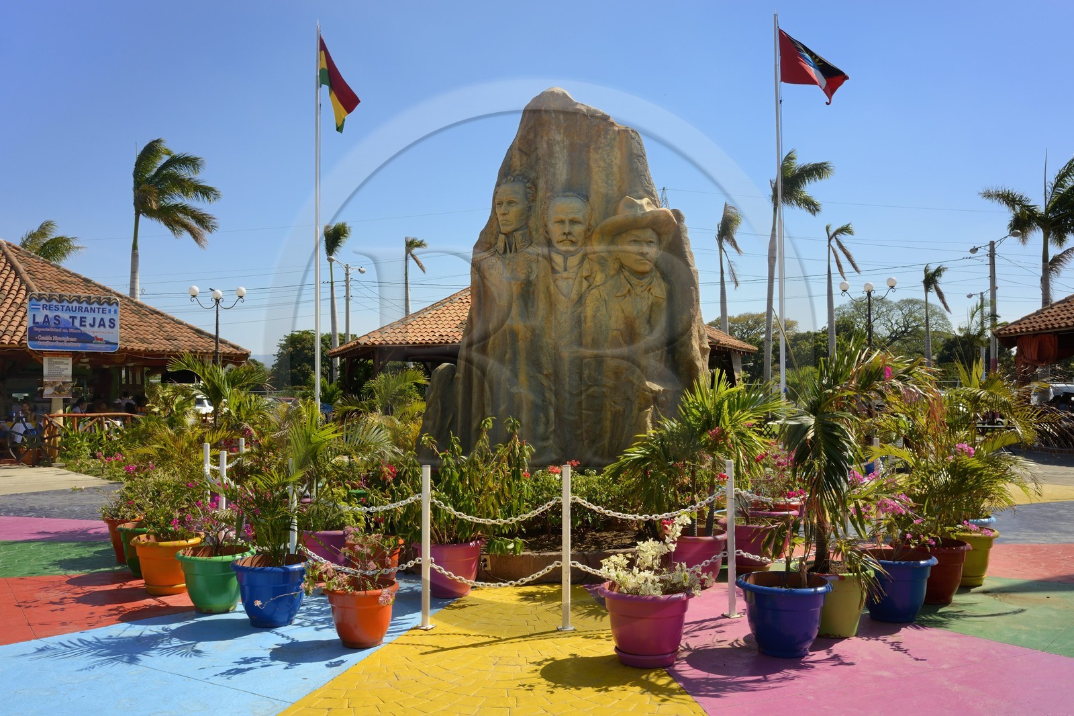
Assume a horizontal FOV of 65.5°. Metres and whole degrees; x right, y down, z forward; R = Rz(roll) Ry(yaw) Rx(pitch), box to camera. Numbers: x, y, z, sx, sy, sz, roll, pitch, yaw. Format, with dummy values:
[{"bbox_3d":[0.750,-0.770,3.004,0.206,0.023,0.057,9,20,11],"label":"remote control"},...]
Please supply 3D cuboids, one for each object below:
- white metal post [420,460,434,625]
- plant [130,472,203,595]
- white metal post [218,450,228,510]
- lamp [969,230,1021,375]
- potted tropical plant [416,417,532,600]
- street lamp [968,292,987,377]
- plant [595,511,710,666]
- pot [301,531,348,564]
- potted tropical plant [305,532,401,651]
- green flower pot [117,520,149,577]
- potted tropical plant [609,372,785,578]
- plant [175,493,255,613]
[{"bbox_3d":[-0.723,1.231,5.465,0.100,1.050,0.100,-1,-2,14],"label":"white metal post"},{"bbox_3d":[-2.802,1.315,6.321,0.560,0.870,0.550,0,-2,0],"label":"plant"},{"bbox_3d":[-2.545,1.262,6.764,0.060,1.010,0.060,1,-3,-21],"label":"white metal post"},{"bbox_3d":[19.739,-1.195,36.144,0.400,7.944,3.700,0,-2,0],"label":"lamp"},{"bbox_3d":[-0.489,1.120,6.409,0.895,1.339,0.800,0,-2,0],"label":"potted tropical plant"},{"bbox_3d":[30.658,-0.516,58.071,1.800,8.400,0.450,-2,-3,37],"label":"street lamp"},{"bbox_3d":[0.657,1.290,4.745,0.600,0.821,0.550,0,-2,0],"label":"plant"},{"bbox_3d":[-1.736,1.584,6.847,0.530,0.400,0.530,0,-2,0],"label":"pot"},{"bbox_3d":[-1.087,1.368,4.948,0.550,0.630,0.490,0,-2,0],"label":"potted tropical plant"},{"bbox_3d":[-3.244,1.601,6.927,0.480,0.380,0.480,0,-2,0],"label":"green flower pot"},{"bbox_3d":[1.300,0.956,6.775,1.423,1.680,1.350,0,-2,0],"label":"potted tropical plant"},{"bbox_3d":[-2.232,1.335,5.790,0.550,0.780,0.540,0,-2,0],"label":"plant"}]

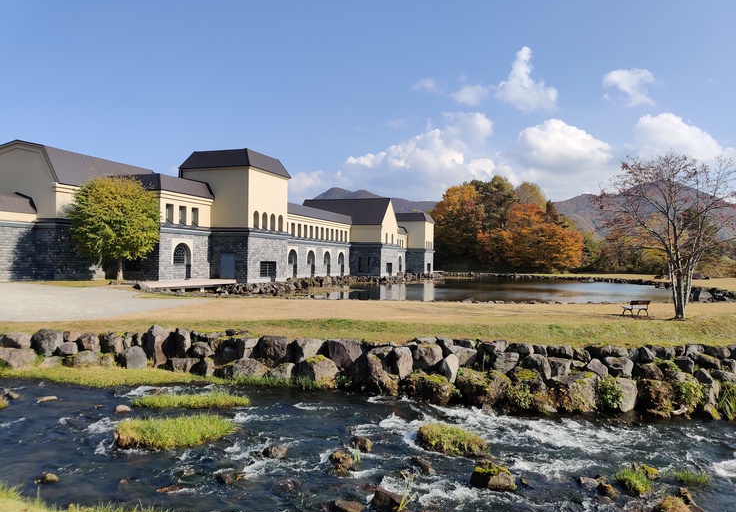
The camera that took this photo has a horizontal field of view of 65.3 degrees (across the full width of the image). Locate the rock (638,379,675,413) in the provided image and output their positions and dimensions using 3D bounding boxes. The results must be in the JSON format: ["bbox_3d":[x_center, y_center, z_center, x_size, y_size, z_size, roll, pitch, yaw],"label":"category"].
[{"bbox_3d":[8.794,4.283,17.500,1.100,1.100,0.950,0,-1,6],"label":"rock"}]

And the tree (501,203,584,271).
[{"bbox_3d":[36.474,-3.971,120.000,17.500,14.300,15.000,0,-1,0],"label":"tree"}]

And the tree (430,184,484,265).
[{"bbox_3d":[20.267,-6.340,130.000,12.500,19.500,12.000,0,-1,0],"label":"tree"}]

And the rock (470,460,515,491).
[{"bbox_3d":[2.559,4.522,11.800,0.850,0.520,0.700,0,-1,6],"label":"rock"}]

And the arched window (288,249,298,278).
[{"bbox_3d":[-9.343,0.941,72.000,0.350,3.600,2.700,0,-1,18],"label":"arched window"}]

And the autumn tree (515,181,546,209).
[{"bbox_3d":[40.537,-7.577,145.000,9.500,22.500,9.500,0,-1,0],"label":"autumn tree"}]

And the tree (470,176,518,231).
[{"bbox_3d":[29.747,-7.525,135.000,11.500,22.000,11.000,0,-1,0],"label":"tree"}]

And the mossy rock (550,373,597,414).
[{"bbox_3d":[6.407,4.287,17.900,1.400,1.250,1.100,0,-1,6],"label":"mossy rock"}]

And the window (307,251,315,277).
[{"bbox_3d":[-7.695,1.012,77.500,0.350,3.500,2.600,0,-1,18],"label":"window"}]

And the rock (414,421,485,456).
[{"bbox_3d":[2.036,4.487,14.000,1.650,0.600,1.050,0,-1,21],"label":"rock"}]

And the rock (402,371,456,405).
[{"bbox_3d":[1.971,4.283,18.700,1.650,1.100,1.150,0,-1,6],"label":"rock"}]

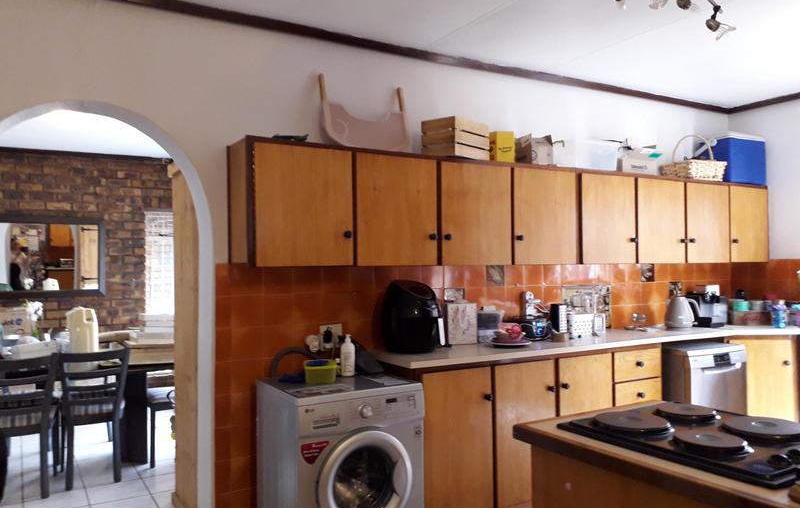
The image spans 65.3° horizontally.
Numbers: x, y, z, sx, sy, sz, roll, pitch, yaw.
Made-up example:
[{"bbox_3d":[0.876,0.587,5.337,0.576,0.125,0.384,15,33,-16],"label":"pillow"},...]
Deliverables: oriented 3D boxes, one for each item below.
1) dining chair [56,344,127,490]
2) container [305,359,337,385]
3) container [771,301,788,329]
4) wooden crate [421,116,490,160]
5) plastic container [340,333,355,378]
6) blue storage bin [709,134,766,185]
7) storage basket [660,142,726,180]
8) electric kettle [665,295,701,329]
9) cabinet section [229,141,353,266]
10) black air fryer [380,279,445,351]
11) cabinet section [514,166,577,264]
[{"bbox_3d":[-2.032,1.041,4.118,0.400,0.880,0.520,0,-1,-31],"label":"dining chair"},{"bbox_3d":[-0.378,0.560,2.950,0.150,0.092,0.165,-1,-1,-10],"label":"container"},{"bbox_3d":[2.521,0.399,4.150,0.105,0.185,0.090,-2,-2,34],"label":"container"},{"bbox_3d":[0.318,-0.626,3.518,0.228,0.212,0.312,-2,-2,44],"label":"wooden crate"},{"bbox_3d":[-0.258,0.483,3.003,0.072,0.203,0.070,-1,-1,-5],"label":"plastic container"},{"bbox_3d":[2.579,-0.709,4.891,0.450,0.370,0.285,0,-2,-31],"label":"blue storage bin"},{"bbox_3d":[2.137,-0.692,4.580,0.440,0.342,0.250,0,-1,-31],"label":"storage basket"},{"bbox_3d":[1.920,0.387,4.240,0.240,0.230,0.180,-1,-1,22],"label":"electric kettle"},{"bbox_3d":[-0.512,-0.220,2.975,0.521,0.577,0.290,0,-1,-31],"label":"cabinet section"},{"bbox_3d":[0.074,0.328,3.285,0.335,0.364,0.270,-2,-2,29],"label":"black air fryer"},{"bbox_3d":[0.778,-0.218,3.756,0.500,0.572,0.290,0,-1,-31],"label":"cabinet section"}]

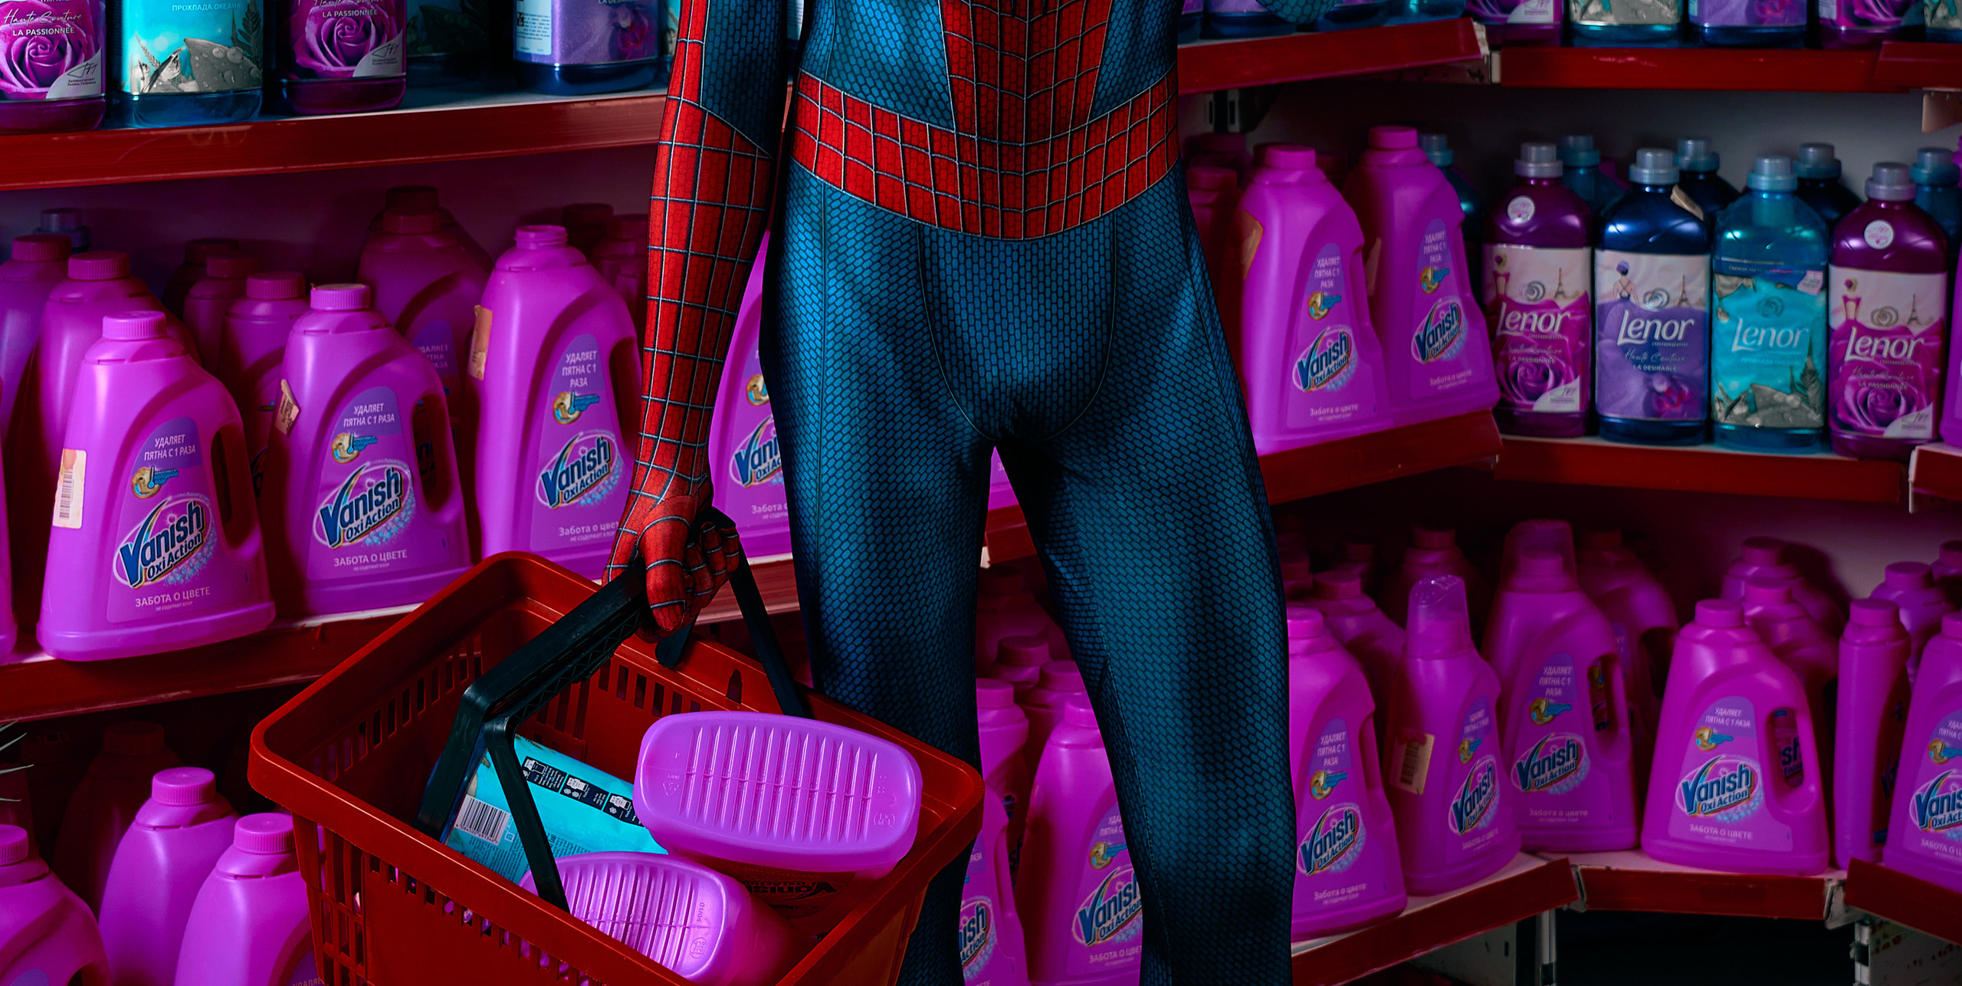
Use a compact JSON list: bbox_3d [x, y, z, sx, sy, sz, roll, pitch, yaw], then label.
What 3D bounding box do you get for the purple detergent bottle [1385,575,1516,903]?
[{"bbox_3d":[0.460,0.228,2.790,0.125,0.275,0.085,-12,18,-41],"label":"purple detergent bottle"}]

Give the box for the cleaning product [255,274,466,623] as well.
[{"bbox_3d":[-0.507,-0.043,2.360,0.178,0.255,0.115,-7,15,-28],"label":"cleaning product"}]

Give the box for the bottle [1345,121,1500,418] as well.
[{"bbox_3d":[0.426,-0.219,2.820,0.185,0.265,0.100,-9,13,-40],"label":"bottle"}]

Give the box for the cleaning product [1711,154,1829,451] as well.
[{"bbox_3d":[0.808,-0.197,2.930,0.116,0.288,0.086,2,9,15],"label":"cleaning product"}]

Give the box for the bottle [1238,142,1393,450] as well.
[{"bbox_3d":[0.310,-0.186,2.700,0.185,0.265,0.100,-9,13,-40],"label":"bottle"}]

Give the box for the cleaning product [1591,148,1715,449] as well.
[{"bbox_3d":[0.690,-0.201,2.930,0.120,0.290,0.080,4,11,24],"label":"cleaning product"}]

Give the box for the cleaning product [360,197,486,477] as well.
[{"bbox_3d":[-0.480,-0.103,2.490,0.155,0.287,0.105,-7,15,-27],"label":"cleaning product"}]

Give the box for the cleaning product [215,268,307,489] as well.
[{"bbox_3d":[-0.598,-0.051,2.480,0.185,0.265,0.100,-8,13,-37],"label":"cleaning product"}]

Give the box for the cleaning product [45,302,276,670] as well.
[{"bbox_3d":[-0.672,-0.007,2.330,0.185,0.265,0.100,-8,13,-39],"label":"cleaning product"}]

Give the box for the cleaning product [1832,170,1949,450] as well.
[{"bbox_3d":[0.928,-0.187,2.920,0.116,0.288,0.086,4,10,23],"label":"cleaning product"}]

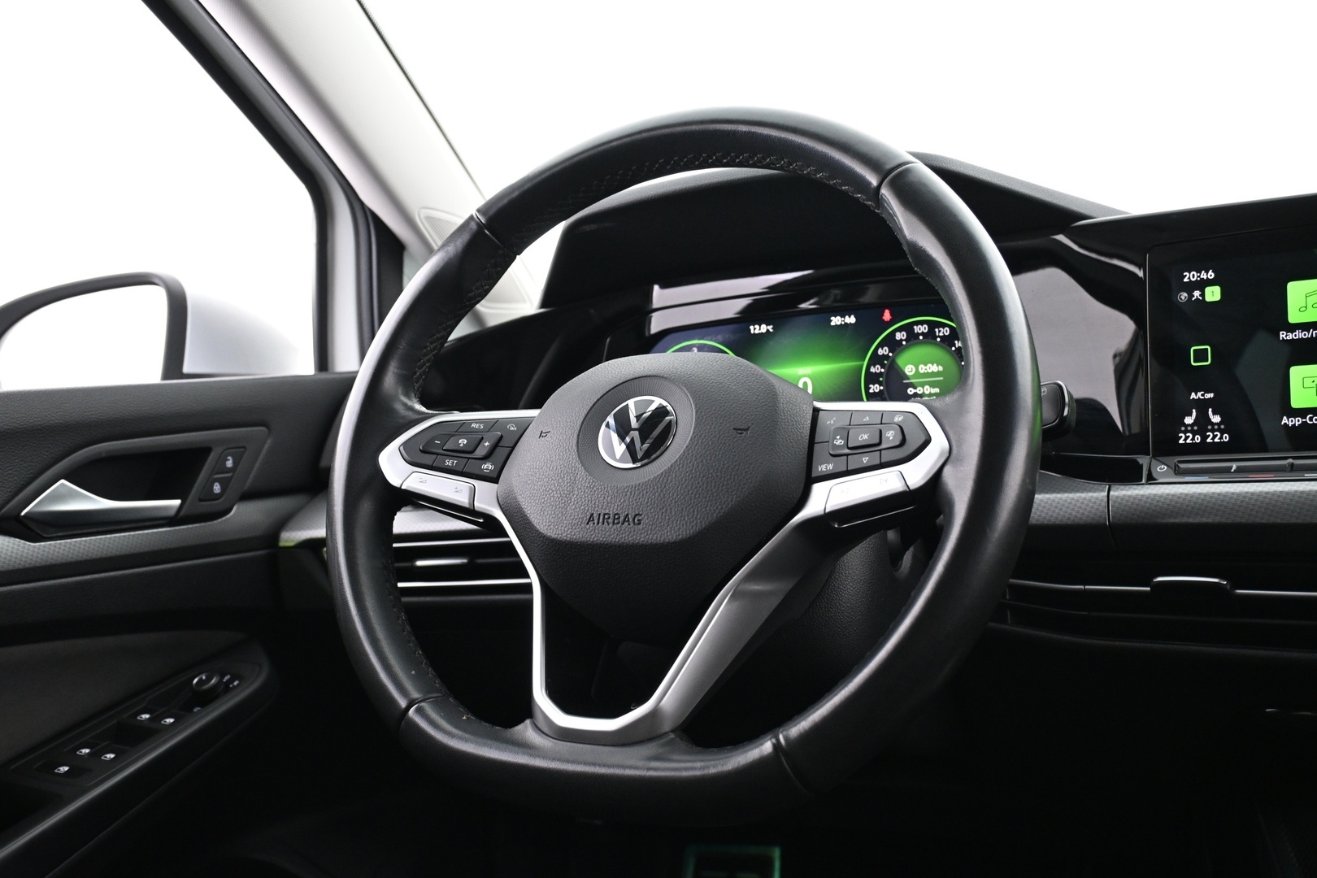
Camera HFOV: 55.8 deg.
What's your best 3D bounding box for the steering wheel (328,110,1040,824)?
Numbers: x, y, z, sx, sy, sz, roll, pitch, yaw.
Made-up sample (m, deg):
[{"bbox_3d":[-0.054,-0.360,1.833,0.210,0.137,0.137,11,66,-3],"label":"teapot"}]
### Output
[{"bbox_3d":[0.006,0.007,0.621,0.370,0.360,0.090,-1,-20,27],"label":"steering wheel"}]

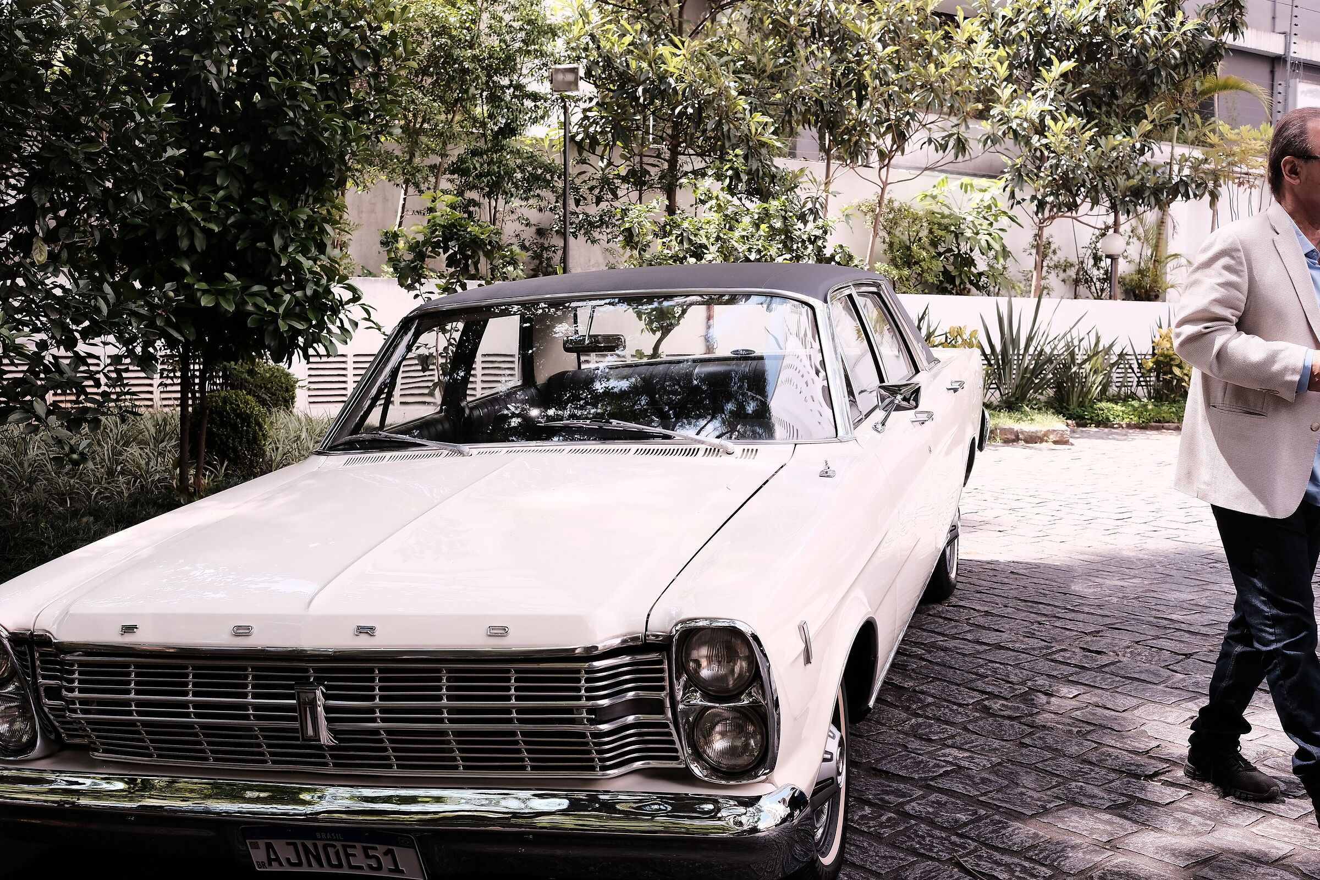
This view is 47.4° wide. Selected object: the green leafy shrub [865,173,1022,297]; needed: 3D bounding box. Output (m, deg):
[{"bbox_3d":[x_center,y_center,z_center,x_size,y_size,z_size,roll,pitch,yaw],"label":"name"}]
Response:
[{"bbox_3d":[2.326,-1.651,12.400,1.270,1.060,1.000,0,4,11],"label":"green leafy shrub"}]

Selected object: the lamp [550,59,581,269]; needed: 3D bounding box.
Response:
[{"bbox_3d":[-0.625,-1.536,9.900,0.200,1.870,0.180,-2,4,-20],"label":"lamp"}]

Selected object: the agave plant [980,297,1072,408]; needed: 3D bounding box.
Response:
[{"bbox_3d":[2.922,-0.708,12.000,0.750,0.900,0.700,1,4,14],"label":"agave plant"}]

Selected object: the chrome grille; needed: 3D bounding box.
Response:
[{"bbox_3d":[-0.675,0.544,3.091,1.420,0.275,0.155,-2,7,16],"label":"chrome grille"}]

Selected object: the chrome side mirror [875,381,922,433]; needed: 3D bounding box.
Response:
[{"bbox_3d":[0.725,-0.110,4.636,0.145,0.160,0.090,-3,6,4],"label":"chrome side mirror"}]

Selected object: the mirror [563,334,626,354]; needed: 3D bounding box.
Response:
[{"bbox_3d":[-0.209,-0.311,4.813,0.220,0.058,0.040,0,5,28],"label":"mirror"}]

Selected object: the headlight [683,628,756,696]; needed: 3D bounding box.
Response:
[{"bbox_3d":[0.121,0.421,2.888,0.145,0.145,0.090,-2,7,16],"label":"headlight"}]

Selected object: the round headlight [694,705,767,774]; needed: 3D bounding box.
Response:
[{"bbox_3d":[0.141,0.580,2.943,0.145,0.145,0.090,-2,7,16],"label":"round headlight"}]

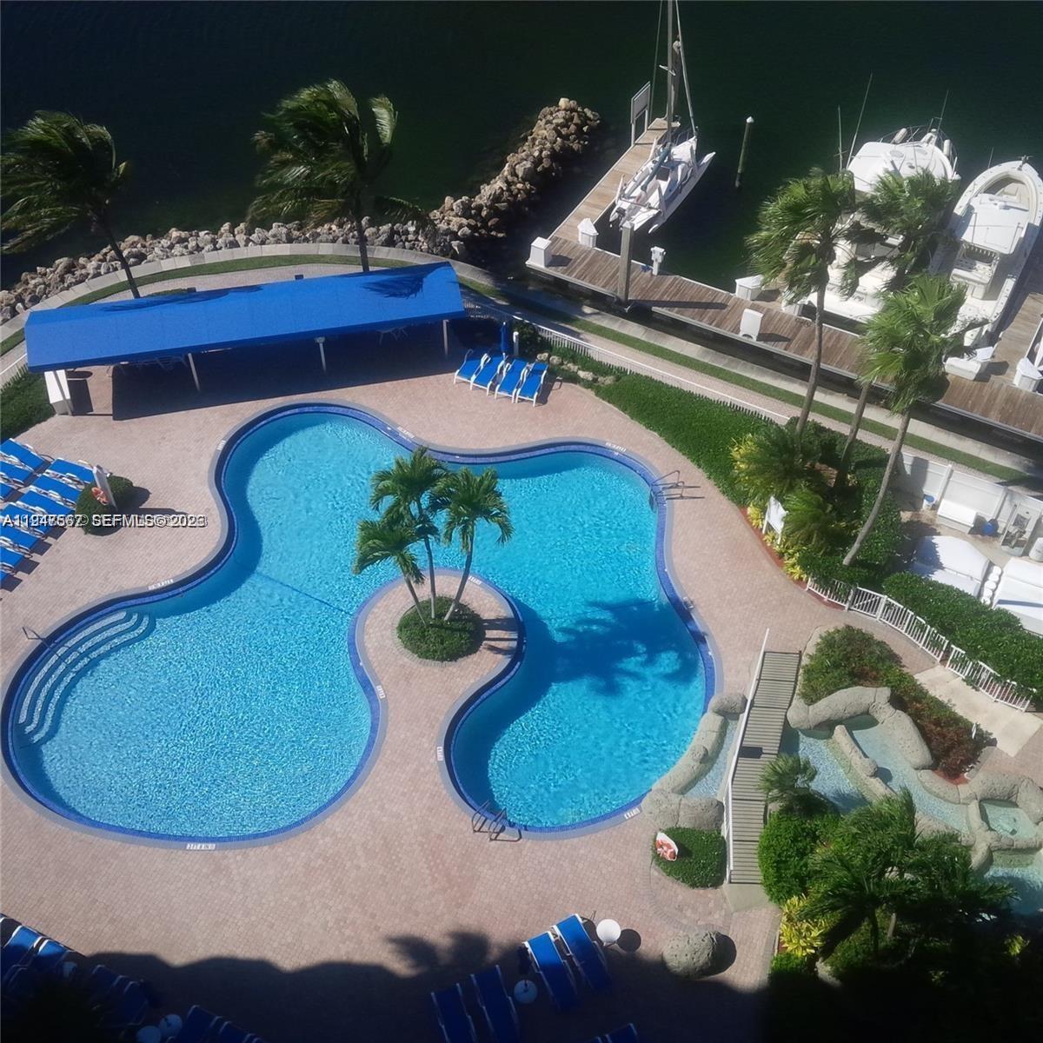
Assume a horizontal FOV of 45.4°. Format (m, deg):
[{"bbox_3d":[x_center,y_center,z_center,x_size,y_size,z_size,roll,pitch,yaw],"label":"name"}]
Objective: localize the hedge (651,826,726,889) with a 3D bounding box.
[{"bbox_3d":[4.448,8.953,33.107,1.950,0.600,1.600,0,48,0],"label":"hedge"}]

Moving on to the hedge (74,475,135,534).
[{"bbox_3d":[-13.895,-0.564,41.437,2.000,0.740,2.000,0,48,0],"label":"hedge"}]

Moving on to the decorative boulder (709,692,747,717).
[{"bbox_3d":[5.437,4.841,32.873,1.000,0.550,0.650,0,48,0],"label":"decorative boulder"}]

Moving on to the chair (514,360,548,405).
[{"bbox_3d":[0.405,-4.681,41.469,0.700,0.620,1.850,12,50,11],"label":"chair"}]

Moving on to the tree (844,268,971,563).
[{"bbox_3d":[9.492,-1.793,32.940,3.000,9.700,3.000,0,49,0],"label":"tree"}]

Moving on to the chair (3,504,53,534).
[{"bbox_3d":[-14.700,-0.043,37.018,1.800,0.620,0.690,20,51,16],"label":"chair"}]

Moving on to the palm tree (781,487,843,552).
[{"bbox_3d":[8.503,-0.038,36.208,1.750,2.100,1.750,0,48,0],"label":"palm tree"}]

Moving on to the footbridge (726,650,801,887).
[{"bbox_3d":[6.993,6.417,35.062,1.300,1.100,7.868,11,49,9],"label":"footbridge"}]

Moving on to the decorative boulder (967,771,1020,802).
[{"bbox_3d":[13.099,7.352,34.597,1.450,0.650,1.000,0,48,0],"label":"decorative boulder"}]

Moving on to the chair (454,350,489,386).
[{"bbox_3d":[-1.803,-5.817,46.333,0.720,0.580,1.930,17,50,14],"label":"chair"}]

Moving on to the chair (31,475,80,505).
[{"bbox_3d":[-14.010,-0.914,37.800,1.800,0.620,0.690,21,51,17],"label":"chair"}]

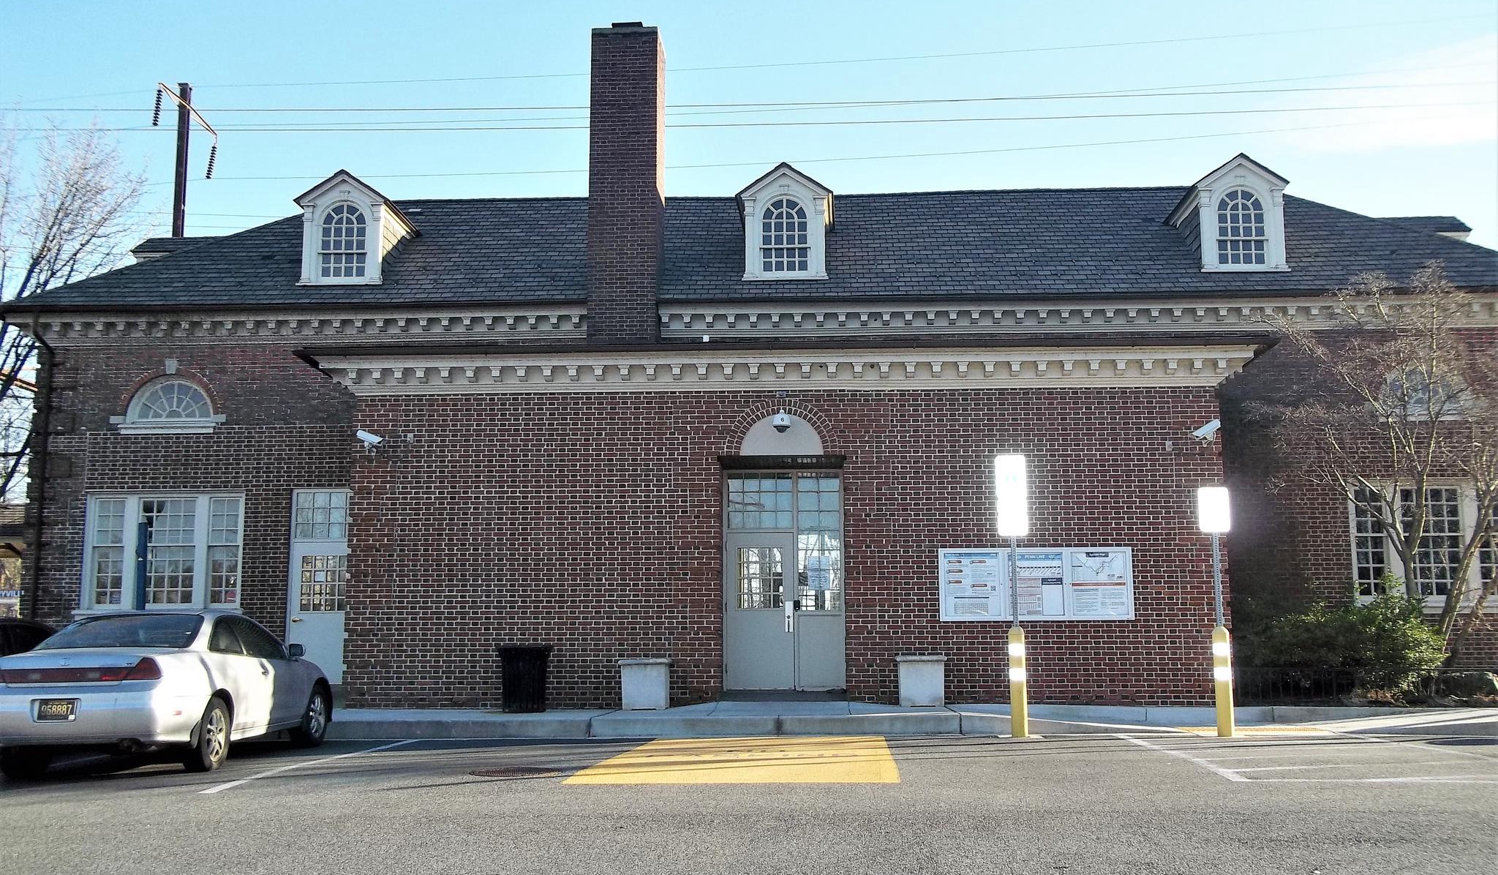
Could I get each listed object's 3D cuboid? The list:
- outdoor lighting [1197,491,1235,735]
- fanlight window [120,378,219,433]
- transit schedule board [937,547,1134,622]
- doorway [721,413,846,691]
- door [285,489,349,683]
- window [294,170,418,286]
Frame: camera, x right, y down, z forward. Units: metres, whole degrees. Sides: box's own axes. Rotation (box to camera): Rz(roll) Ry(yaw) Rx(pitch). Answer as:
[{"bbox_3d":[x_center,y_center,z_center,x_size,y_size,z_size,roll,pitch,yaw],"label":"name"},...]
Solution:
[{"bbox_3d":[5.062,1.859,14.876,0.340,2.664,0.200,-1,-8,2],"label":"outdoor lighting"},{"bbox_3d":[-9.060,-0.506,21.722,1.599,0.876,0.200,-1,-8,2],"label":"fanlight window"},{"bbox_3d":[3.722,1.908,17.959,2.502,0.957,0.080,-1,-8,2],"label":"transit schedule board"},{"bbox_3d":[0.462,1.493,18.394,1.642,3.687,0.300,-1,-8,2],"label":"doorway"},{"bbox_3d":[-6.494,2.262,21.176,1.077,2.983,0.150,-1,-8,2],"label":"door"},{"bbox_3d":[-6.341,-3.169,22.548,1.538,1.823,1.800,-1,-8,2],"label":"window"}]

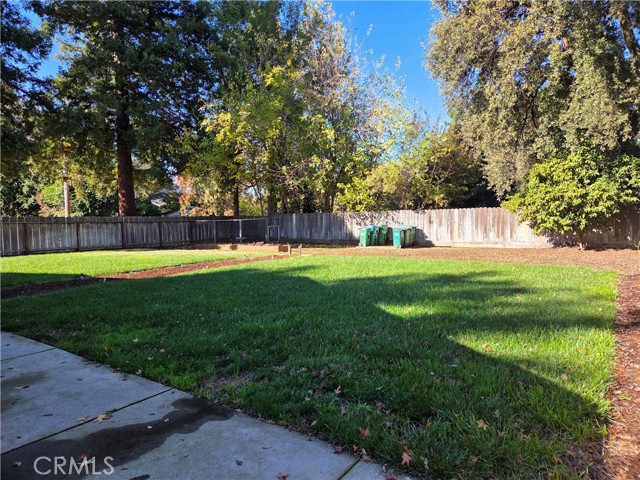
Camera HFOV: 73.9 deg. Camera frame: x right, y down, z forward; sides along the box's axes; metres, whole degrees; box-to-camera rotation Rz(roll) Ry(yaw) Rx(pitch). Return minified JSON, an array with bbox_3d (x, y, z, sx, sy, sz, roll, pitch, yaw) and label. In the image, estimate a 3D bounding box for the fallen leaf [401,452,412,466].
[{"bbox_3d":[0.530,1.340,2.592,0.072,0.035,0.090,1,3,12],"label":"fallen leaf"}]

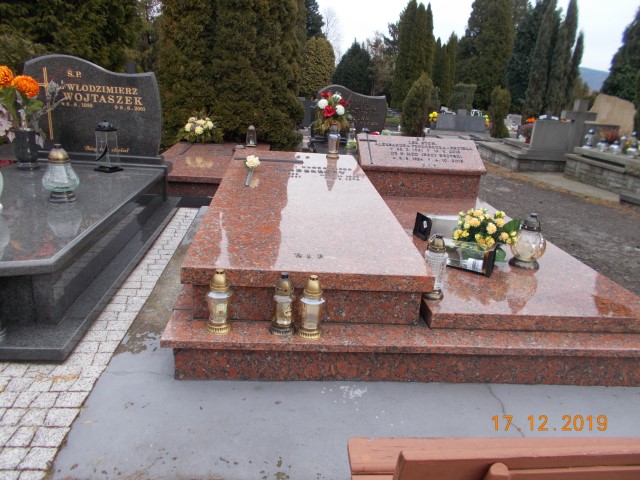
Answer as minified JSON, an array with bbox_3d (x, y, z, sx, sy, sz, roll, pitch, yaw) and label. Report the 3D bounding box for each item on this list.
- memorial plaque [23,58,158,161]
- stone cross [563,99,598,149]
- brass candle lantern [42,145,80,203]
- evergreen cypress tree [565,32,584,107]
[{"bbox_3d":[-1.688,-0.998,3.644,0.969,0.722,0.085,3,19,-6],"label":"memorial plaque"},{"bbox_3d":[4.182,-1.872,7.834,0.527,0.788,0.133,3,19,-6],"label":"stone cross"},{"bbox_3d":[-1.774,-0.459,3.285,0.223,0.384,0.223,3,19,-6],"label":"brass candle lantern"},{"bbox_3d":[10.391,-6.647,19.788,0.450,3.464,0.450,3,19,-6],"label":"evergreen cypress tree"}]

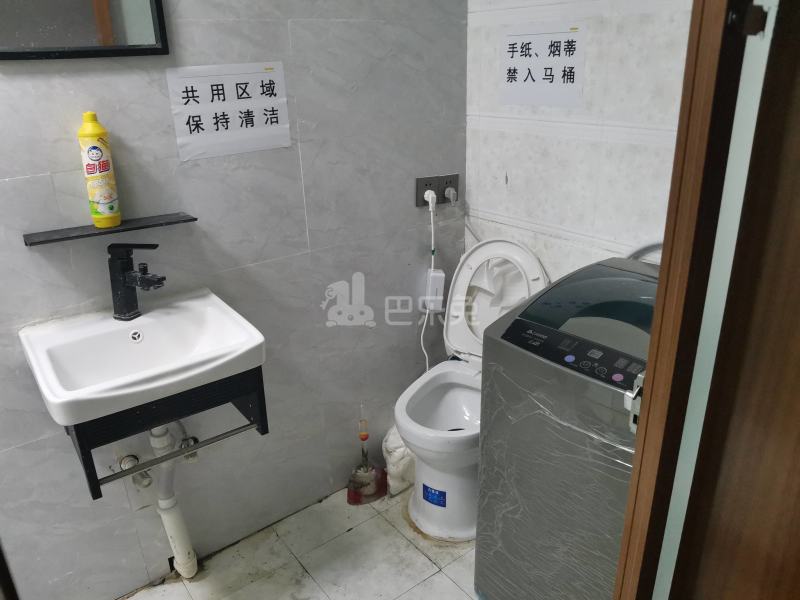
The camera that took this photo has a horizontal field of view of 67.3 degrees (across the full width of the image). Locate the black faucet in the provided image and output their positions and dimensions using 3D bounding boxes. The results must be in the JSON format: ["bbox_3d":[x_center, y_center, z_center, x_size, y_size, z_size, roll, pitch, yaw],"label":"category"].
[{"bbox_3d":[-0.601,-0.039,1.371,0.142,0.176,0.050,6,23,20],"label":"black faucet"}]

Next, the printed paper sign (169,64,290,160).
[{"bbox_3d":[-0.413,-0.472,1.498,0.297,0.210,0.006,-17,26,-33],"label":"printed paper sign"}]

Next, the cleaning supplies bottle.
[{"bbox_3d":[-0.667,-0.282,1.321,0.066,0.250,0.064,-12,23,-24],"label":"cleaning supplies bottle"}]

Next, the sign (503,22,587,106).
[{"bbox_3d":[0.389,-0.648,1.663,0.006,0.210,0.297,-17,26,-33],"label":"sign"}]

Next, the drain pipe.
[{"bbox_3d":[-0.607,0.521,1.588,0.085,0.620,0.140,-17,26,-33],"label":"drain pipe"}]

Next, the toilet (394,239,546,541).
[{"bbox_3d":[0.208,0.275,1.873,0.370,0.835,0.520,9,24,25],"label":"toilet"}]

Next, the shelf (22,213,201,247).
[{"bbox_3d":[-0.651,-0.163,1.370,0.350,0.016,0.086,-17,26,-33],"label":"shelf"}]

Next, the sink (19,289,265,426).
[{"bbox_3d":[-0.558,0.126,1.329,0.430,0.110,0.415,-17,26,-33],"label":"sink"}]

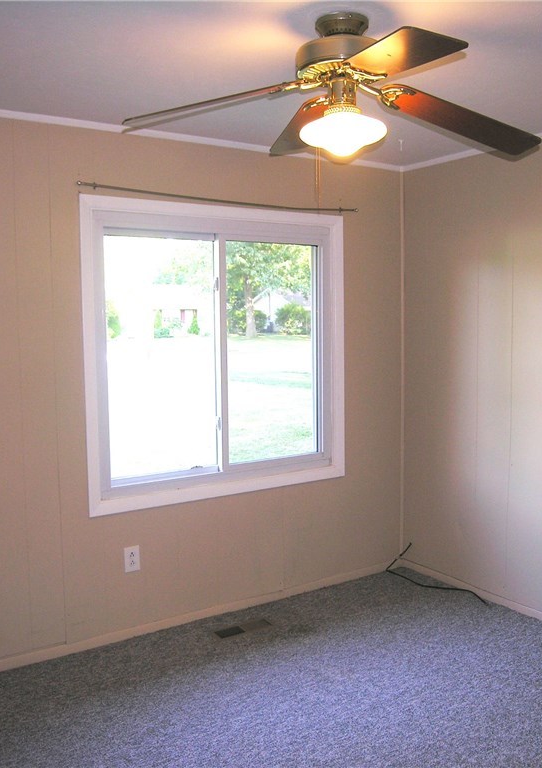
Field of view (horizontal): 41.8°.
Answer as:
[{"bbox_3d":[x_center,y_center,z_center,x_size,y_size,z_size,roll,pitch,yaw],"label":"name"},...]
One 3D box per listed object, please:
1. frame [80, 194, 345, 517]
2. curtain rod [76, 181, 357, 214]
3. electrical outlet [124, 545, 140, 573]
[{"bbox_3d":[-0.231,-0.157,3.621,1.490,1.458,0.090,-4,6,-33],"label":"frame"},{"bbox_3d":[-0.185,-0.905,3.513,1.585,0.045,0.055,-4,6,-33],"label":"curtain rod"},{"bbox_3d":[-0.660,0.837,3.391,0.076,0.120,0.008,-4,6,-33],"label":"electrical outlet"}]

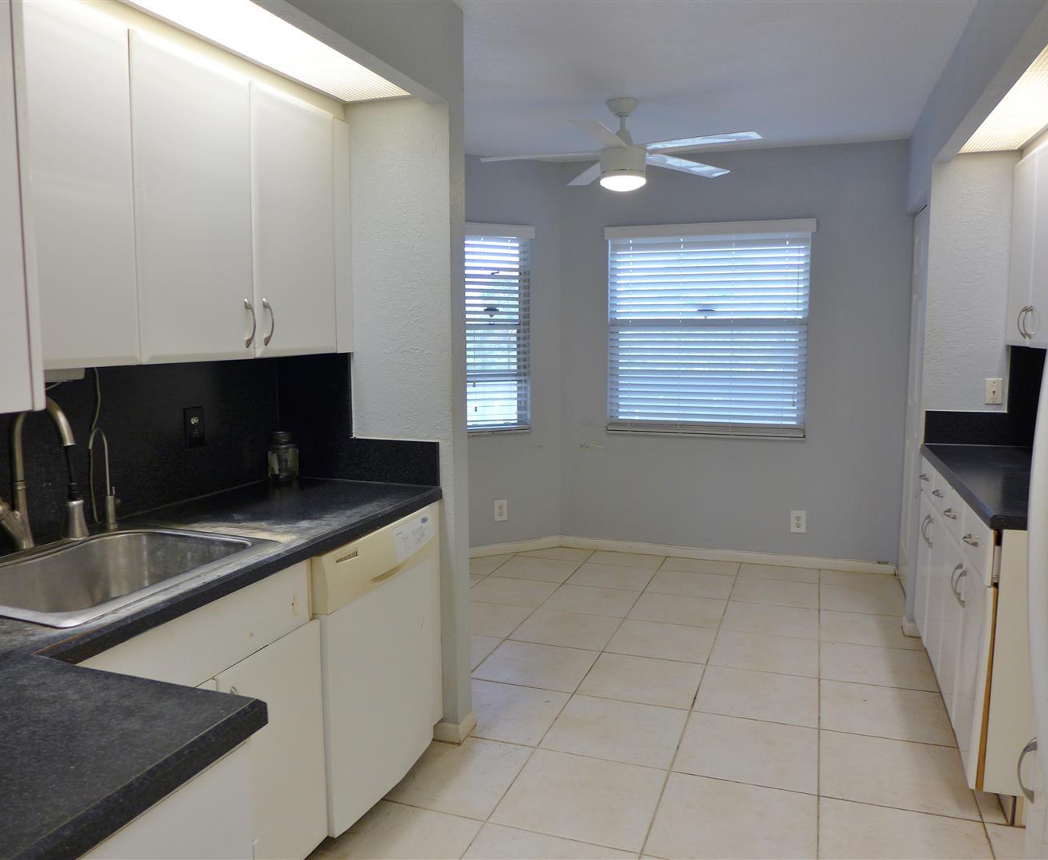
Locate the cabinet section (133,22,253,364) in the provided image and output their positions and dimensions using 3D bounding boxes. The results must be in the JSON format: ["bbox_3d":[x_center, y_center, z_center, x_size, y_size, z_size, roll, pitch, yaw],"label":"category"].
[{"bbox_3d":[-0.984,-0.565,2.098,0.325,0.760,0.411,2,7,20],"label":"cabinet section"}]

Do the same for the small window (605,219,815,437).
[{"bbox_3d":[1.117,-0.613,4.927,1.257,1.302,0.101,2,7,20],"label":"small window"}]

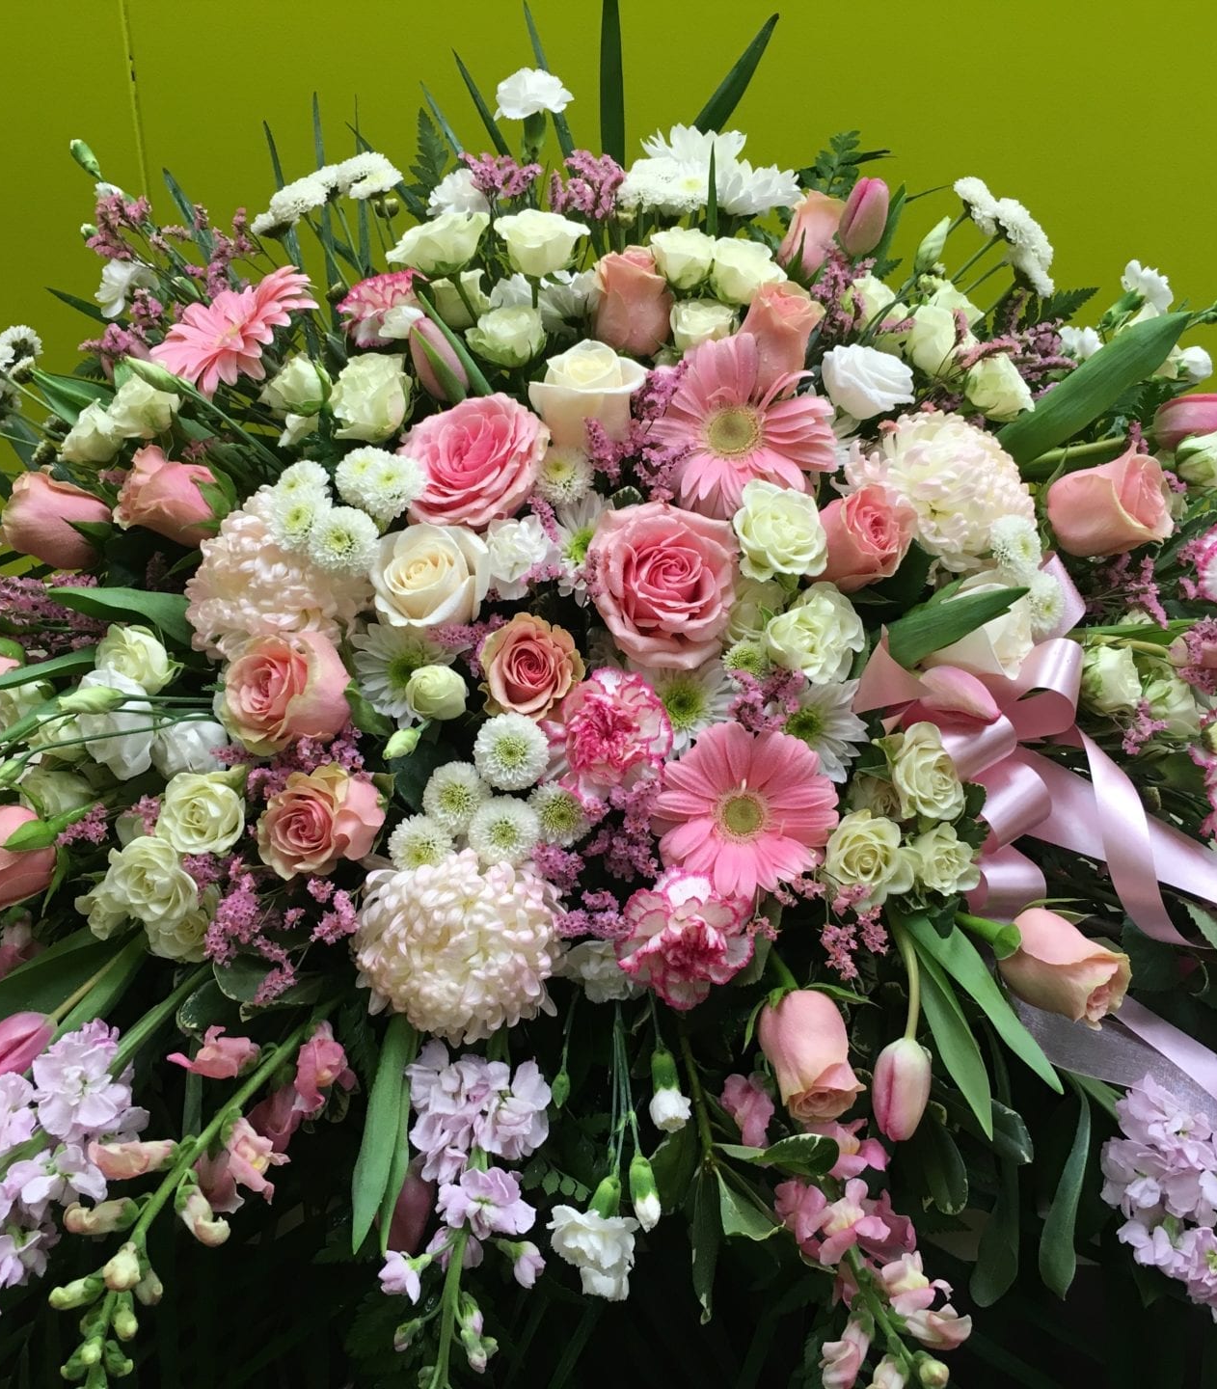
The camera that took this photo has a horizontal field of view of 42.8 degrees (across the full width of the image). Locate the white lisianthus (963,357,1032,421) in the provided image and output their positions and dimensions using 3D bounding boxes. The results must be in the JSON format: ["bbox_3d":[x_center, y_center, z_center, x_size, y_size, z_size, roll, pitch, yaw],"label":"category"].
[{"bbox_3d":[0.232,-0.182,0.920,0.036,0.037,0.037,-28,3,24],"label":"white lisianthus"}]

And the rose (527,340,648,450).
[{"bbox_3d":[-0.012,-0.169,0.880,0.067,0.056,0.067,1,38,0],"label":"rose"}]

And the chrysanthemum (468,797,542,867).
[{"bbox_3d":[-0.058,0.077,0.865,0.041,0.041,0.027,0,3,0],"label":"chrysanthemum"}]

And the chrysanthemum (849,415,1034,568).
[{"bbox_3d":[0.190,-0.116,0.885,0.103,0.092,0.080,-6,-20,-12],"label":"chrysanthemum"}]

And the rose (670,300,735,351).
[{"bbox_3d":[0.054,-0.210,0.890,0.038,0.033,0.037,1,43,3],"label":"rose"}]

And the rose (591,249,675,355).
[{"bbox_3d":[0.015,-0.235,0.930,0.049,0.062,0.049,0,28,0],"label":"rose"}]

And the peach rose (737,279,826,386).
[{"bbox_3d":[0.097,-0.200,0.879,0.047,0.054,0.047,14,34,0],"label":"peach rose"}]

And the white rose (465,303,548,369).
[{"bbox_3d":[-0.062,-0.218,0.945,0.048,0.036,0.046,-7,26,-2],"label":"white rose"}]

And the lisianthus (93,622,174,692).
[{"bbox_3d":[-0.287,-0.021,0.940,0.047,0.047,0.042,-6,-14,26],"label":"lisianthus"}]

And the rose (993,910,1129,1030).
[{"bbox_3d":[0.243,0.145,0.825,0.072,0.051,0.051,34,0,12],"label":"rose"}]

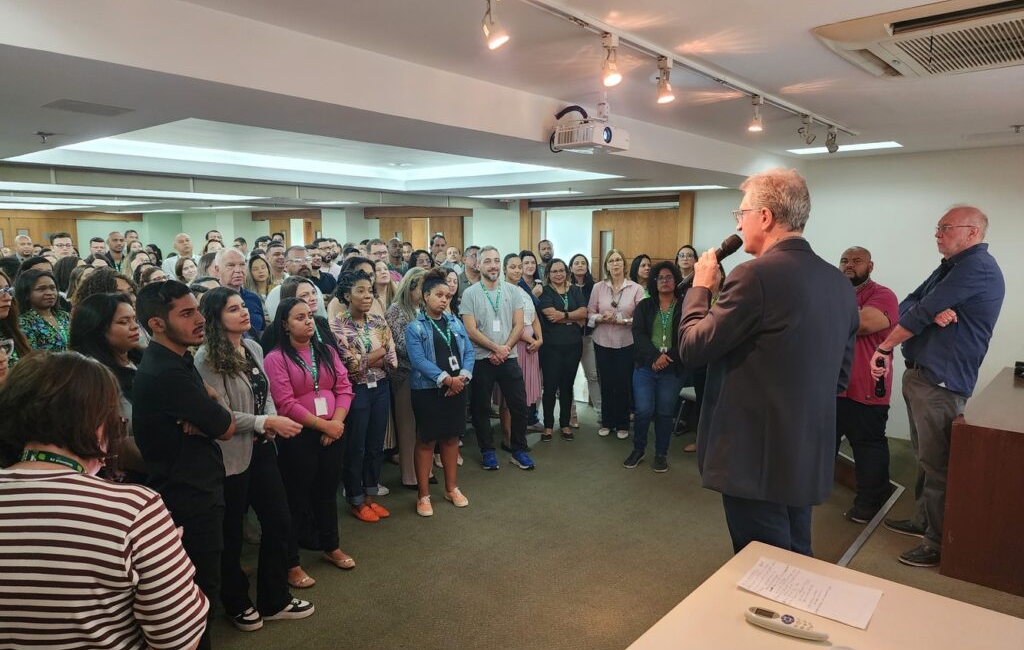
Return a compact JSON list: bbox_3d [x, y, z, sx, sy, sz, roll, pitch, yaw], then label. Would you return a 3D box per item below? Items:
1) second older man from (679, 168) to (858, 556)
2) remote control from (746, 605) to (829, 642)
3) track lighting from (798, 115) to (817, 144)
[{"bbox_3d":[0.829,0.412,2.282,0.580,1.820,0.480,-4,9,-32],"label":"second older man"},{"bbox_3d":[0.628,0.680,1.554,0.176,0.024,0.050,4,9,30],"label":"remote control"},{"bbox_3d":[1.531,-1.005,3.522,0.075,0.153,0.060,4,9,30],"label":"track lighting"}]

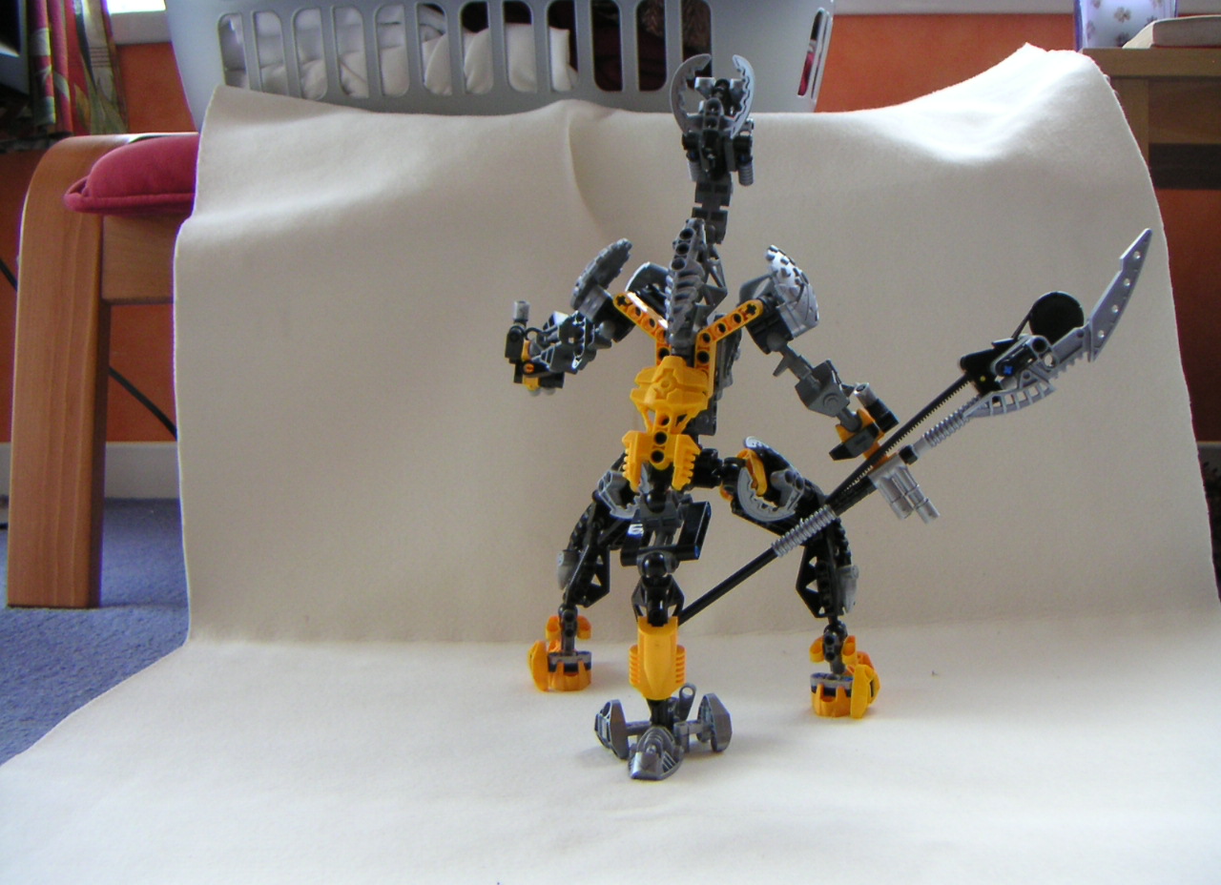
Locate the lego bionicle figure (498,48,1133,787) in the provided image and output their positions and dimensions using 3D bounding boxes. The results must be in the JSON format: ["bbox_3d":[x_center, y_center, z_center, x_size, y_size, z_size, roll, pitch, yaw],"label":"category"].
[{"bbox_3d":[0.077,-0.021,0.558,0.285,0.300,0.178,0,0,18],"label":"lego bionicle figure"}]

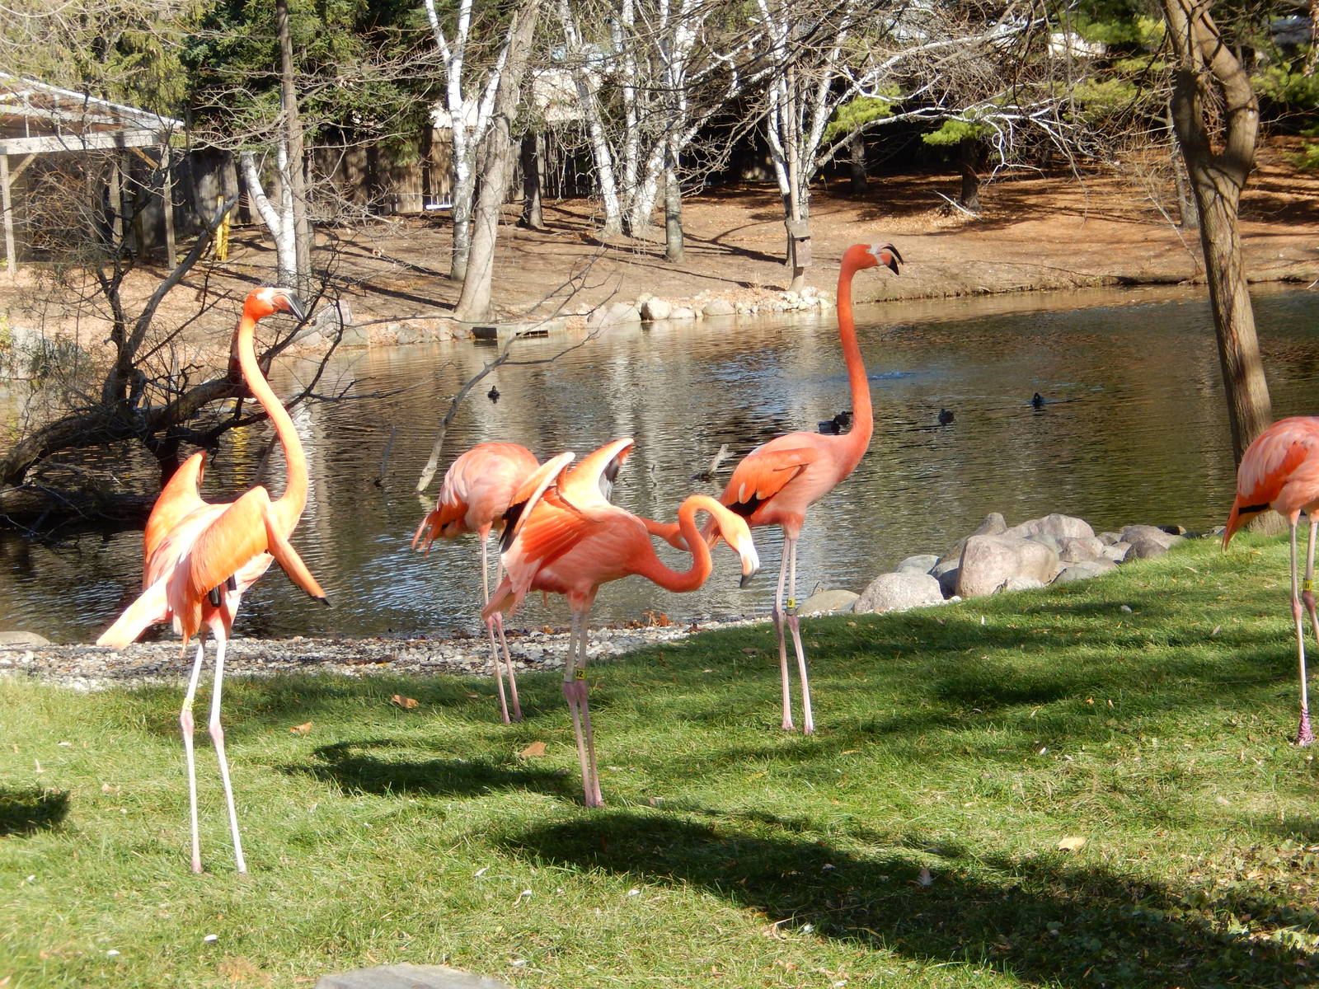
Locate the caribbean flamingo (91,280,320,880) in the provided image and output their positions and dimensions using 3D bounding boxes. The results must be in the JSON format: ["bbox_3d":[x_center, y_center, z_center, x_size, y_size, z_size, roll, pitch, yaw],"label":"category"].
[{"bbox_3d":[-1.052,0.202,9.380,0.600,1.370,0.460,-8,6,-39],"label":"caribbean flamingo"}]

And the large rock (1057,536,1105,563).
[{"bbox_3d":[1.685,0.225,16.000,0.200,0.125,0.170,-2,4,0],"label":"large rock"}]

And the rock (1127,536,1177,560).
[{"bbox_3d":[2.177,0.239,17.700,0.210,0.110,0.180,-4,4,0],"label":"rock"}]

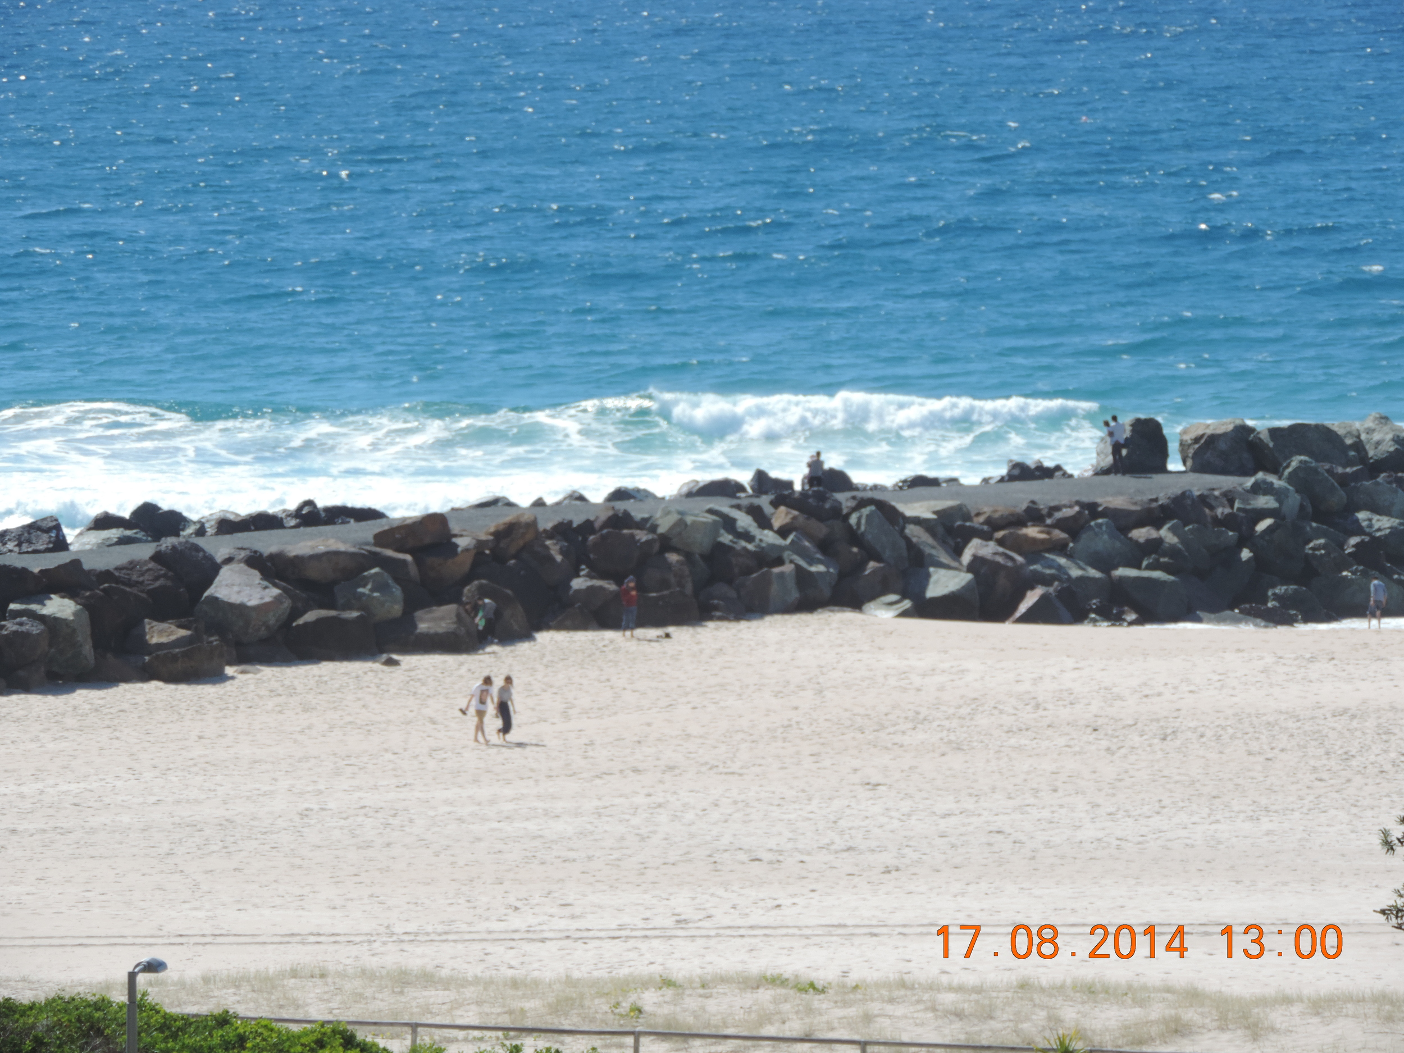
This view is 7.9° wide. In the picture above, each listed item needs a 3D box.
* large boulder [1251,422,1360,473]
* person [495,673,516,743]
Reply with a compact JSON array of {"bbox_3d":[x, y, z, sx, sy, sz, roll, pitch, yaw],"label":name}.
[{"bbox_3d":[17.968,-2.303,302.000,3.230,1.570,2.300,0,5,0],"label":"large boulder"},{"bbox_3d":[-4.744,4.399,245.000,0.500,1.650,0.470,3,5,42],"label":"person"}]

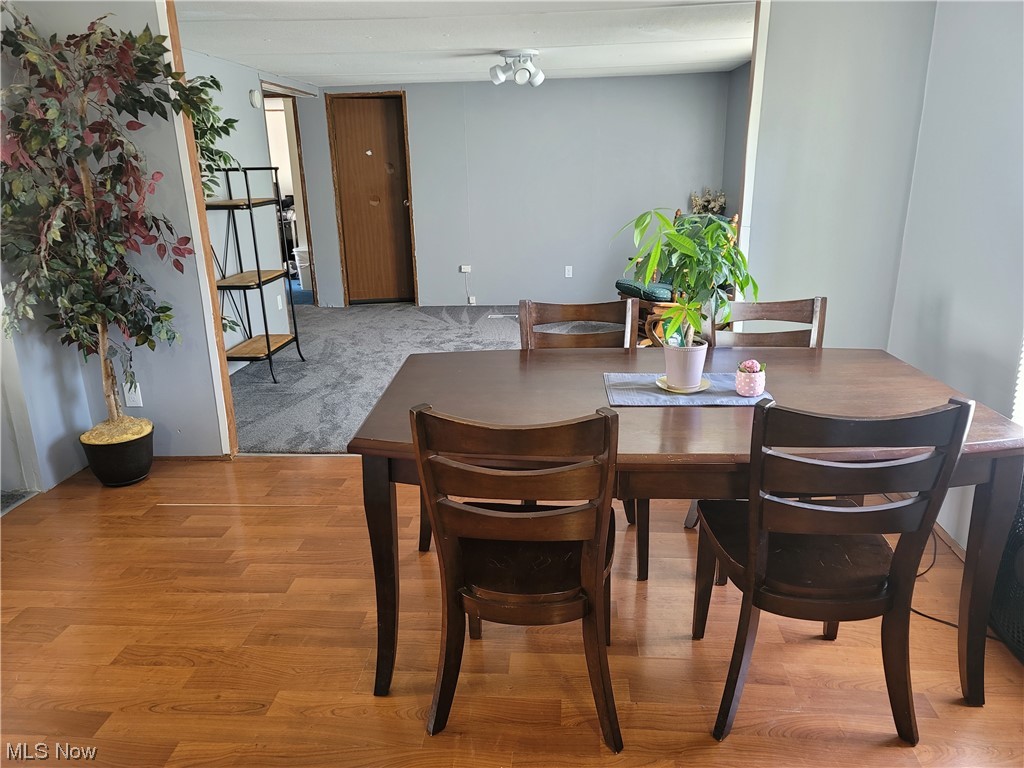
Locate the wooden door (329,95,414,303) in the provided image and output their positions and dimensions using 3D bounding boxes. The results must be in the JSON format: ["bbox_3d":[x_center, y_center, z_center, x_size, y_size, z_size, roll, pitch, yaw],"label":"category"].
[{"bbox_3d":[-1.338,-1.741,7.146,0.700,1.980,0.070,0,18,3],"label":"wooden door"}]

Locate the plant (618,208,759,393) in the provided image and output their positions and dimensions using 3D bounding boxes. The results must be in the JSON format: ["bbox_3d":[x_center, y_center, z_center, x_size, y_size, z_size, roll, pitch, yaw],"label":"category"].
[{"bbox_3d":[0.525,-0.254,2.219,0.420,0.532,0.380,0,18,3],"label":"plant"}]

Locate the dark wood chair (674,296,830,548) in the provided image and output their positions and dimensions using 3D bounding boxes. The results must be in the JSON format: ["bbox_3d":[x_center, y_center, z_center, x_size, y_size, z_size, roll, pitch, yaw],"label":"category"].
[{"bbox_3d":[0.952,0.193,2.739,0.500,0.942,0.530,0,18,3],"label":"dark wood chair"}]

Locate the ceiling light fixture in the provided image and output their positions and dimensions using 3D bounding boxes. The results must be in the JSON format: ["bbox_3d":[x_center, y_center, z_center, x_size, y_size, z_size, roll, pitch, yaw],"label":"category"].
[{"bbox_3d":[0.042,-2.186,5.153,0.380,0.250,0.360,0,18,3],"label":"ceiling light fixture"}]

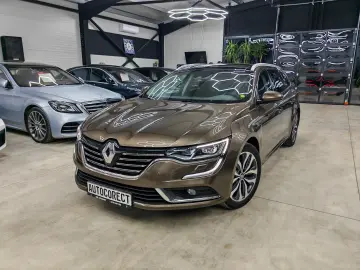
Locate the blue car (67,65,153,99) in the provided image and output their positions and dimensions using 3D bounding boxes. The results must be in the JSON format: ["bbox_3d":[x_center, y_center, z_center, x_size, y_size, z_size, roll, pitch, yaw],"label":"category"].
[{"bbox_3d":[-2.180,-1.340,8.220,4.860,1.450,1.870,9,16,30],"label":"blue car"}]

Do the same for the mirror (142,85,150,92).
[{"bbox_3d":[-0.500,-0.675,4.015,0.230,0.150,0.130,9,16,31],"label":"mirror"}]

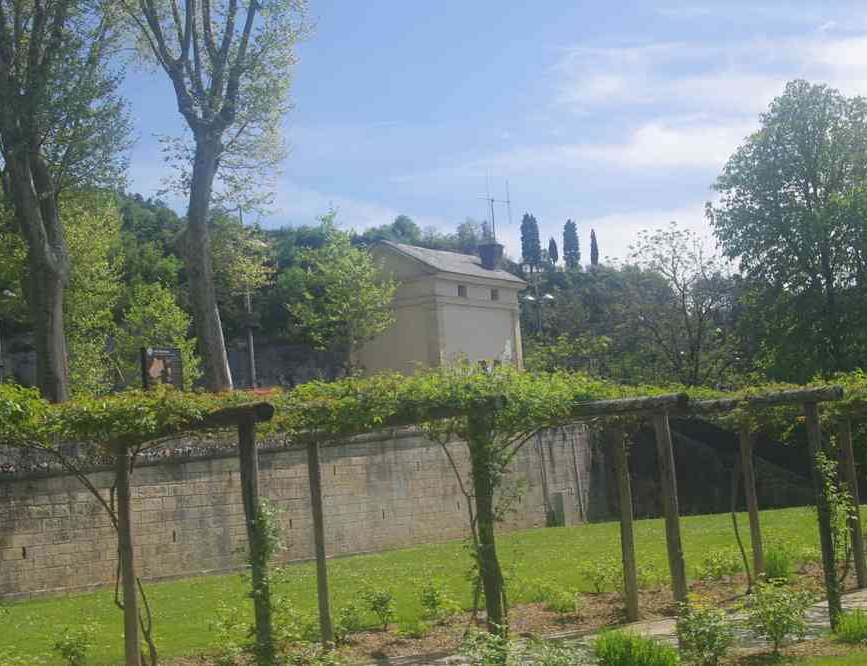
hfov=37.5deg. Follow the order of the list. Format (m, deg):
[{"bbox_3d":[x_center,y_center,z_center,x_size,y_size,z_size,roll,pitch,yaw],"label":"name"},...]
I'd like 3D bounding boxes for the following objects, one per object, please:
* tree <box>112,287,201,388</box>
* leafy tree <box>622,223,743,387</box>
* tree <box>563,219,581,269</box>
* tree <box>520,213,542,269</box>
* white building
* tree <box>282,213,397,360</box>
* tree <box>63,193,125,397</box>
[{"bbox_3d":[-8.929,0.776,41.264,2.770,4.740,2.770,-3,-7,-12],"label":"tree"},{"bbox_3d":[9.243,-0.935,47.343,4.330,6.558,4.330,-6,-7,11],"label":"leafy tree"},{"bbox_3d":[20.842,-13.063,192.605,2.626,8.544,2.626,-5,-7,6],"label":"tree"},{"bbox_3d":[14.816,-13.450,192.702,3.209,9.622,3.209,-5,-7,5],"label":"tree"},{"bbox_3d":[0.205,0.086,51.271,4.700,7.220,5.700,-9,-8,37],"label":"white building"},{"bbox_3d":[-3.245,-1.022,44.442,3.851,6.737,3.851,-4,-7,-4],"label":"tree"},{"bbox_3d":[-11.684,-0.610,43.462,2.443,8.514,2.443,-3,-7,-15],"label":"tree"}]

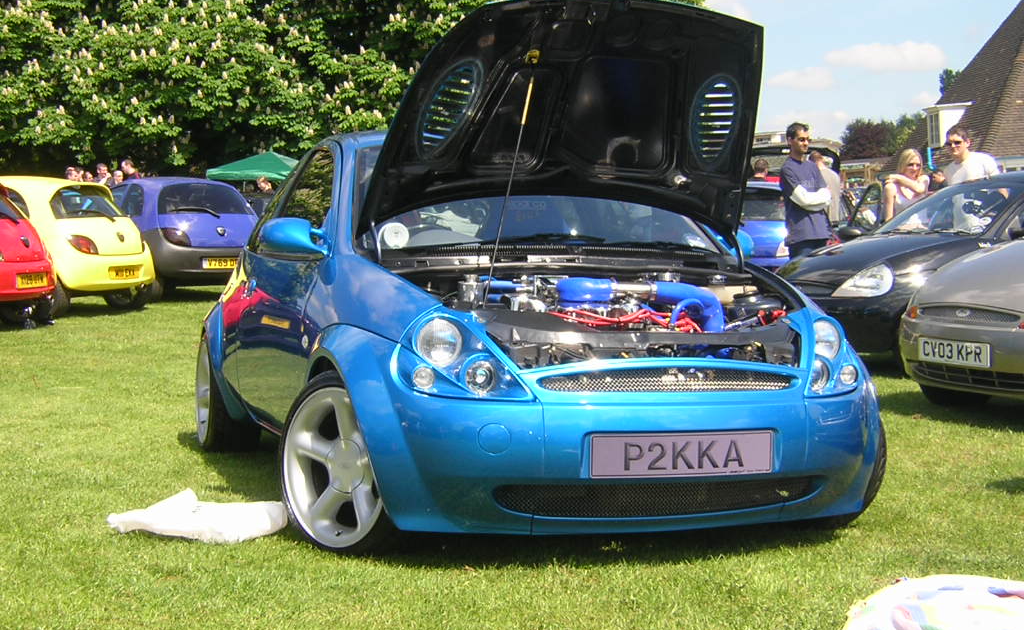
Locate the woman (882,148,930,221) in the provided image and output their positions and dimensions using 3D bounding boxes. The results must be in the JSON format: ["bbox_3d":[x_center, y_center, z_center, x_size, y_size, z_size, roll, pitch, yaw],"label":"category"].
[{"bbox_3d":[3.110,-0.504,11.936,0.440,1.620,0.330,1,3,9],"label":"woman"}]

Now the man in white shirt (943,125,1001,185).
[{"bbox_3d":[3.636,-0.618,12.040,0.520,1.780,0.340,2,3,30],"label":"man in white shirt"}]

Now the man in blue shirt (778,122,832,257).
[{"bbox_3d":[2.242,-0.587,11.540,0.470,1.770,0.320,-2,3,-41],"label":"man in blue shirt"}]

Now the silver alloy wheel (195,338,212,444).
[{"bbox_3d":[-1.260,0.334,6.574,0.190,0.455,0.455,0,3,-19],"label":"silver alloy wheel"}]

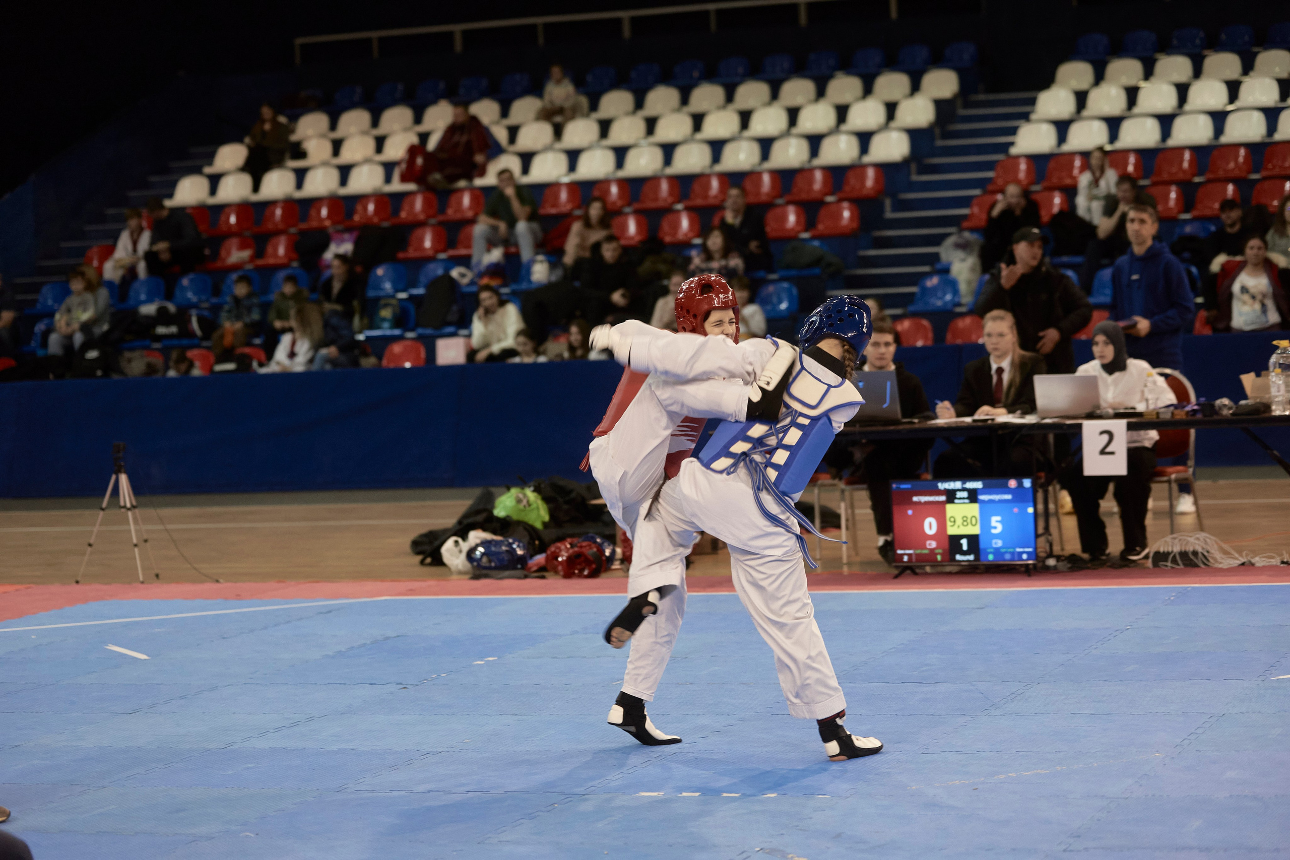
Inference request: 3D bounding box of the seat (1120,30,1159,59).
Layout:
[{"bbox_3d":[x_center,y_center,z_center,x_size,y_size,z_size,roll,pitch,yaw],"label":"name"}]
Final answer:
[{"bbox_3d":[4.970,-3.879,32.422,0.410,0.300,0.380,-2,3,18],"label":"seat"}]

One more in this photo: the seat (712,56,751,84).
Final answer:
[{"bbox_3d":[0.888,-3.662,32.787,0.410,0.310,0.370,-2,3,20],"label":"seat"}]

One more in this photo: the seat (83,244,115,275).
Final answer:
[{"bbox_3d":[-5.185,-1.597,30.543,0.400,0.315,0.370,-2,3,20],"label":"seat"}]

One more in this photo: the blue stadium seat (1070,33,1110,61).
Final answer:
[{"bbox_3d":[4.514,-3.870,32.575,0.410,0.300,0.380,-2,3,18],"label":"blue stadium seat"}]

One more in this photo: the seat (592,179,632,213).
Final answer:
[{"bbox_3d":[-0.344,-2.147,29.770,0.400,0.315,0.370,-2,3,20],"label":"seat"}]

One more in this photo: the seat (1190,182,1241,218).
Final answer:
[{"bbox_3d":[4.685,-1.891,26.460,0.410,0.310,0.370,-2,3,20],"label":"seat"}]

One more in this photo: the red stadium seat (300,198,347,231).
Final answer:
[{"bbox_3d":[-3.077,-2.051,30.763,0.400,0.315,0.370,-2,3,20],"label":"red stadium seat"}]

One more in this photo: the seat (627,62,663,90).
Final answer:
[{"bbox_3d":[-0.025,-3.732,34.086,0.410,0.300,0.380,-2,3,18],"label":"seat"}]

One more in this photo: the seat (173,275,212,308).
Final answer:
[{"bbox_3d":[-4.058,-1.246,28.748,0.410,0.310,0.370,-2,3,20],"label":"seat"}]

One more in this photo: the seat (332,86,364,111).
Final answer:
[{"bbox_3d":[-3.089,-3.459,33.566,0.395,0.290,0.355,-2,3,20],"label":"seat"}]

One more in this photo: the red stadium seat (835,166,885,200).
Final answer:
[{"bbox_3d":[2.133,-2.448,31.944,0.400,0.305,0.390,-2,3,20],"label":"red stadium seat"}]

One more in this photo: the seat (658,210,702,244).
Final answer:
[{"bbox_3d":[0.280,-1.795,28.663,0.410,0.315,0.390,-2,3,18],"label":"seat"}]

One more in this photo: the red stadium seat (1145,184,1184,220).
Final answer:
[{"bbox_3d":[4.775,-2.110,29.910,0.400,0.305,0.390,-2,3,20],"label":"red stadium seat"}]

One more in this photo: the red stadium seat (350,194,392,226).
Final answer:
[{"bbox_3d":[-2.917,-2.299,33.791,0.400,0.305,0.390,-2,3,20],"label":"red stadium seat"}]

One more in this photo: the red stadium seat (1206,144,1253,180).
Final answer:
[{"bbox_3d":[5.039,-2.294,27.808,0.400,0.315,0.370,-2,3,20],"label":"red stadium seat"}]

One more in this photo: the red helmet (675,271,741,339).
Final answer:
[{"bbox_3d":[0.212,-0.393,10.750,0.205,0.250,0.240,-5,14,-45],"label":"red helmet"}]

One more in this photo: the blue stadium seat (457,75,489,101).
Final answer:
[{"bbox_3d":[-1.747,-3.501,33.070,0.395,0.290,0.355,-2,3,20],"label":"blue stadium seat"}]

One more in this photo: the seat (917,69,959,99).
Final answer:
[{"bbox_3d":[2.944,-3.476,32.415,0.410,0.320,0.380,-2,3,19],"label":"seat"}]

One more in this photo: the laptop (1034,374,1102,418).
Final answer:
[{"bbox_3d":[2.121,-0.171,16.085,0.320,0.210,0.270,-2,3,20],"label":"laptop"}]

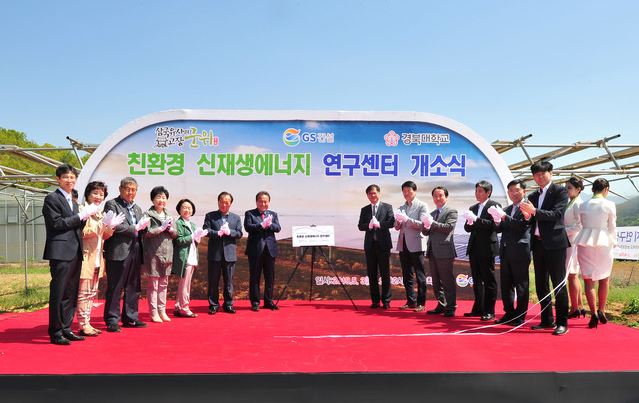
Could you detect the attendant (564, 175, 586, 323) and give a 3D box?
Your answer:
[{"bbox_3d":[3.132,0.578,5.280,0.340,1.720,0.450,1,-4,-9],"label":"attendant"}]

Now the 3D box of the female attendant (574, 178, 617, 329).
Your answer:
[{"bbox_3d":[3.154,0.564,4.882,0.470,1.700,0.330,-3,-5,44],"label":"female attendant"}]

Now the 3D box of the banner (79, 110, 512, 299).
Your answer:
[{"bbox_3d":[-0.338,0.043,6.688,6.720,2.970,0.200,0,-3,-1],"label":"banner"}]

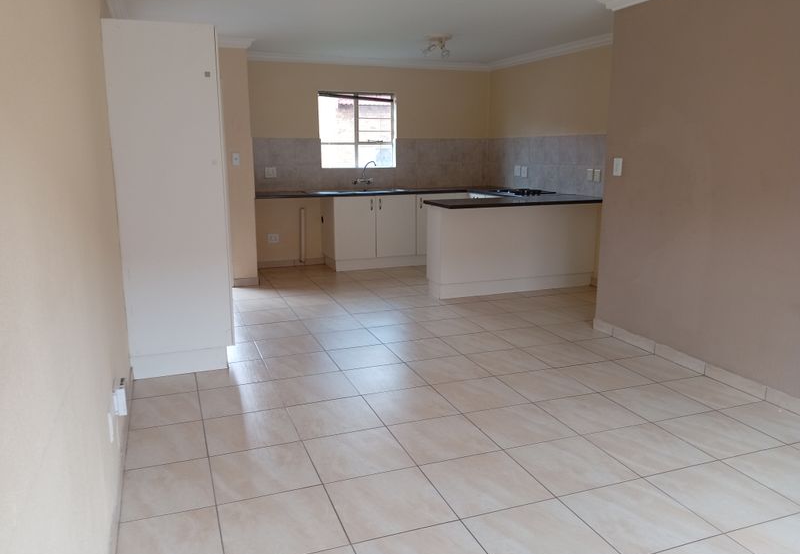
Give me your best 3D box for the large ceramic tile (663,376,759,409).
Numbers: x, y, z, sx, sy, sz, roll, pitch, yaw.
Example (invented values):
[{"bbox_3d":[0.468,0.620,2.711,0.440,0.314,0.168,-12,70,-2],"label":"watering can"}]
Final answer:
[{"bbox_3d":[1.837,0.684,3.721,0.365,0.010,0.439,-4,12,-20],"label":"large ceramic tile"}]

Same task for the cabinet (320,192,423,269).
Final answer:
[{"bbox_3d":[-0.357,-0.571,7.576,1.028,0.855,0.554,-4,13,-20],"label":"cabinet"}]

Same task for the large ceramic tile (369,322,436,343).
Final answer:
[{"bbox_3d":[0.006,0.443,4.905,0.439,0.010,0.439,-4,12,-20],"label":"large ceramic tile"}]

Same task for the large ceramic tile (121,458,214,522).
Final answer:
[{"bbox_3d":[-1.020,0.927,2.746,0.375,0.010,0.447,-5,12,-20],"label":"large ceramic tile"}]

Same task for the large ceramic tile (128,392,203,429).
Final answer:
[{"bbox_3d":[-1.283,0.725,3.422,0.369,0.010,0.430,-4,12,-20],"label":"large ceramic tile"}]

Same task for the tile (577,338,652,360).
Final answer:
[{"bbox_3d":[1.527,0.516,4.534,0.365,0.010,0.439,-4,12,-20],"label":"tile"}]

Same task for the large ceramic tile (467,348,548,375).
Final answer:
[{"bbox_3d":[0.725,0.571,4.192,0.434,0.010,0.434,-5,12,-20],"label":"large ceramic tile"}]

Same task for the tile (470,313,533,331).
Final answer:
[{"bbox_3d":[0.863,0.392,5.315,0.447,0.010,0.447,-5,12,-20],"label":"tile"}]

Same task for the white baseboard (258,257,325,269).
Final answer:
[{"bbox_3d":[-1.367,-0.155,7.603,0.939,0.075,0.015,-4,12,-20],"label":"white baseboard"}]

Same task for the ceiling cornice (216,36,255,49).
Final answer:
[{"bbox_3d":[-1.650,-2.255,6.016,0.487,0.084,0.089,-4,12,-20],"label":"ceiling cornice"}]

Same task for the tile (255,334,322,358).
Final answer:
[{"bbox_3d":[-0.800,0.501,4.502,0.430,0.010,0.430,-4,12,-20],"label":"tile"}]

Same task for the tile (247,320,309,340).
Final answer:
[{"bbox_3d":[-0.990,0.442,5.118,0.447,0.010,0.447,-5,12,-20],"label":"tile"}]

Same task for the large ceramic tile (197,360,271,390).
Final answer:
[{"bbox_3d":[-1.056,0.614,3.957,0.430,0.010,0.430,-4,12,-20],"label":"large ceramic tile"}]

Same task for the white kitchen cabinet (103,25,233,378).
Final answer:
[{"bbox_3d":[-1.481,-0.479,4.082,0.625,2.113,0.650,-4,13,-20],"label":"white kitchen cabinet"}]

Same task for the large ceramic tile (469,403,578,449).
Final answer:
[{"bbox_3d":[0.619,0.768,3.238,0.434,0.010,0.434,-5,12,-20],"label":"large ceramic tile"}]

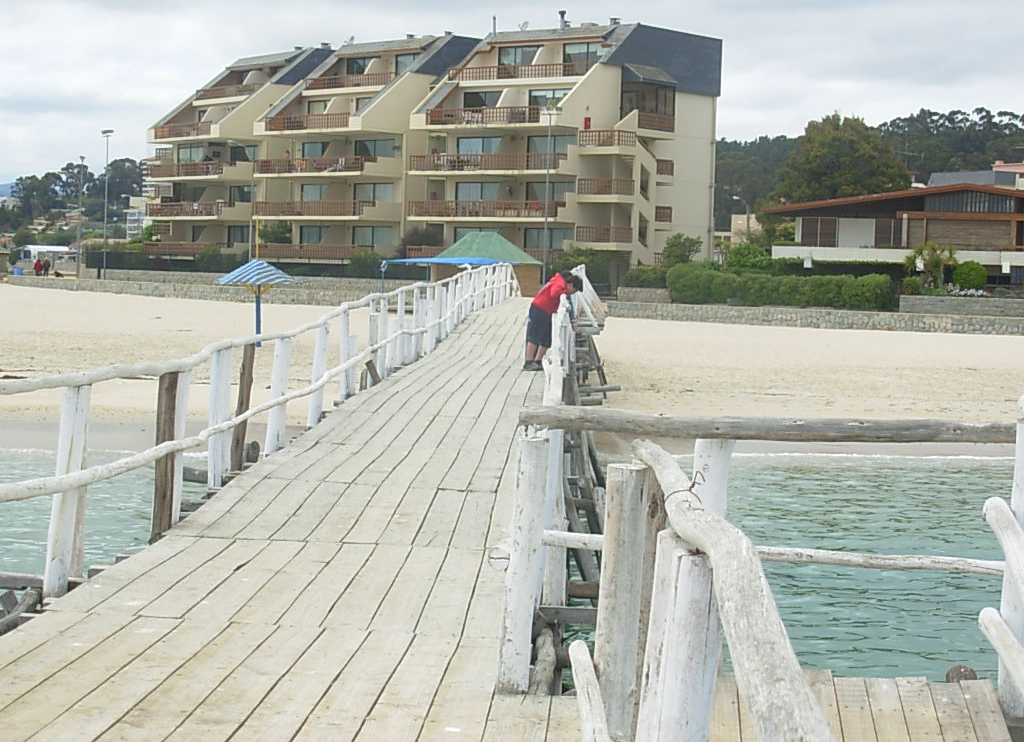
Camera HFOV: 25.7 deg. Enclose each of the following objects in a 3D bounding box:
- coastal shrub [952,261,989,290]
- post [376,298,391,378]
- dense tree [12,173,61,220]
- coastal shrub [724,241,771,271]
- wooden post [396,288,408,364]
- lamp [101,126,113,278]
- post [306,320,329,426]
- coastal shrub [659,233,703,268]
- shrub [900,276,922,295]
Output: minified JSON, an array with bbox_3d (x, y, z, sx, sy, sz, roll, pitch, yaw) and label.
[{"bbox_3d":[22.616,-4.704,111.036,1.750,1.407,1.700,2,3,0],"label":"coastal shrub"},{"bbox_3d":[-1.614,-0.406,28.300,0.100,1.014,0.100,2,3,0],"label":"post"},{"bbox_3d":[-156.512,-57.108,740.000,15.500,15.500,14.000,1,3,0],"label":"dense tree"},{"bbox_3d":[12.123,-5.783,116.046,2.400,1.800,2.200,2,3,0],"label":"coastal shrub"},{"bbox_3d":[-1.412,-0.555,29.000,0.130,0.960,0.130,1,3,0],"label":"wooden post"},{"bbox_3d":[-26.875,-11.068,149.000,0.850,9.800,0.600,3,4,33],"label":"lamp"},{"bbox_3d":[-1.806,0.033,20.900,0.105,0.971,0.105,5,3,0],"label":"post"},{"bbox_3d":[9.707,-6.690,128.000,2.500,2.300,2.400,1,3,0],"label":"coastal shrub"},{"bbox_3d":[19.724,-4.221,111.000,1.050,0.980,1.000,1,3,0],"label":"shrub"}]

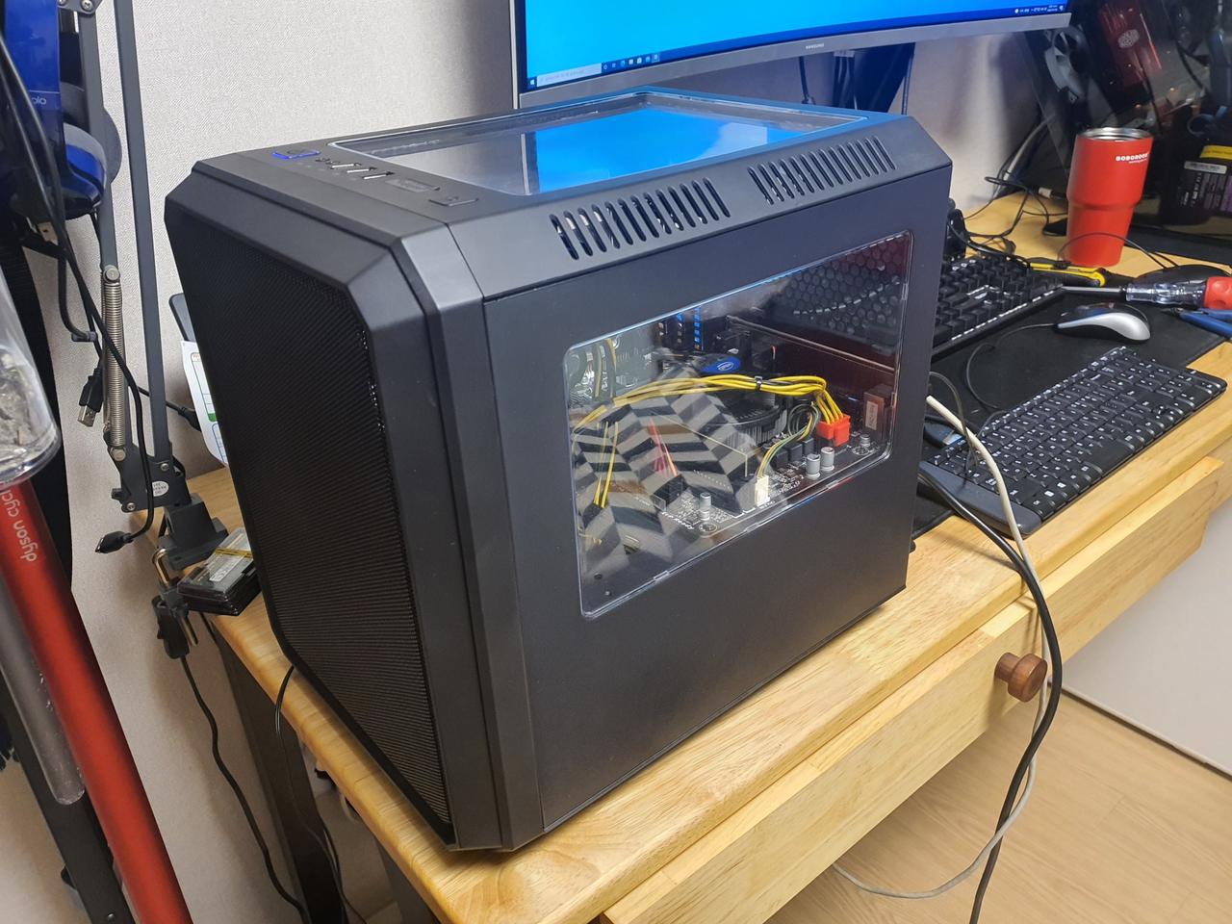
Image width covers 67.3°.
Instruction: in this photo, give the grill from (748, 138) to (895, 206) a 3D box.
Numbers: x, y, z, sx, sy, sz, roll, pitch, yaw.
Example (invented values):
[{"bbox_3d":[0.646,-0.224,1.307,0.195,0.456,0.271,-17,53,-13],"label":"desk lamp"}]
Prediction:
[{"bbox_3d":[0.105,-0.147,0.469,0.098,0.022,0.005,-24,-10,-33],"label":"grill"}]

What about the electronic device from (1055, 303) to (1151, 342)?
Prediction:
[{"bbox_3d":[0.559,-0.164,1.058,0.100,0.033,0.058,11,32,24],"label":"electronic device"}]

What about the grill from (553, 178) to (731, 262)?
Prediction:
[{"bbox_3d":[0.012,-0.105,0.402,0.089,0.022,0.005,-24,-10,-33],"label":"grill"}]

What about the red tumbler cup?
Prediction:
[{"bbox_3d":[0.673,-0.364,1.277,0.092,0.168,0.092,-2,29,1],"label":"red tumbler cup"}]

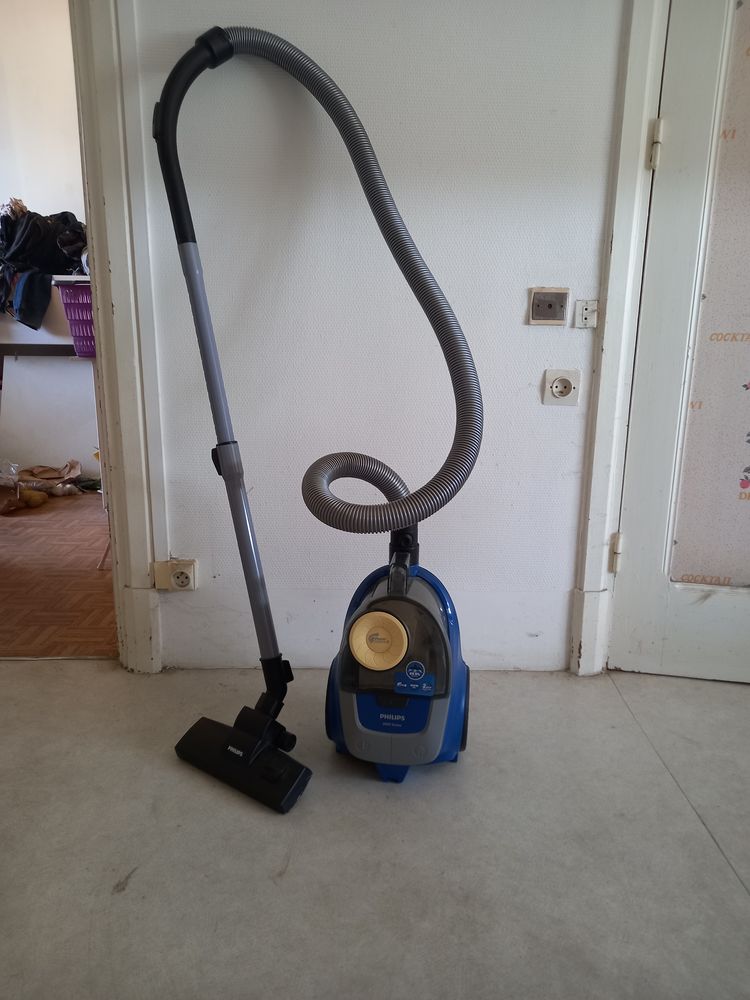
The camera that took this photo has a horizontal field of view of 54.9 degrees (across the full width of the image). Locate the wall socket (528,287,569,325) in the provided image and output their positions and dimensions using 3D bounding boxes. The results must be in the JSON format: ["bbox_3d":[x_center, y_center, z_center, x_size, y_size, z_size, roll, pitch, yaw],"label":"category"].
[{"bbox_3d":[0.360,-0.402,1.505,0.080,0.078,0.015,0,14,0],"label":"wall socket"}]

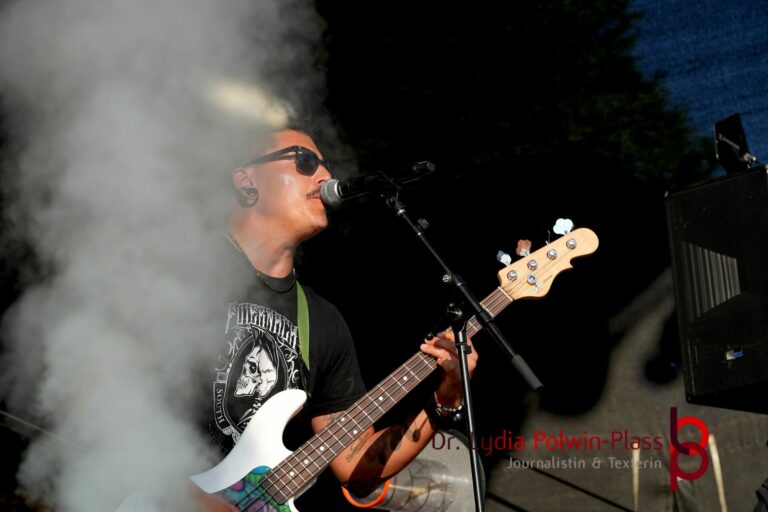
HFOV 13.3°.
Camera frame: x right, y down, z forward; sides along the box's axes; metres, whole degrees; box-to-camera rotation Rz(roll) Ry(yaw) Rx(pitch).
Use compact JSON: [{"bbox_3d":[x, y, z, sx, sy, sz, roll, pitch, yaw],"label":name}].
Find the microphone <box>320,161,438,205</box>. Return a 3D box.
[{"bbox_3d":[-0.010,-0.143,6.270,0.252,0.052,0.052,-14,-10,29],"label":"microphone"}]

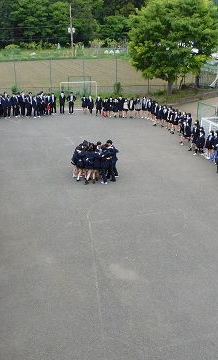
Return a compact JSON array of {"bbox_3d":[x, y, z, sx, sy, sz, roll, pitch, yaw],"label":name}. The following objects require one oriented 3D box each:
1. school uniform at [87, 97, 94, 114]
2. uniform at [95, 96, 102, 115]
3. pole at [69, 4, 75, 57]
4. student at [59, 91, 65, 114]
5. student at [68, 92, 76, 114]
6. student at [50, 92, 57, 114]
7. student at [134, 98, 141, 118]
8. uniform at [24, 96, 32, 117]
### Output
[{"bbox_3d":[-1.422,-5.653,29.923,0.460,1.303,0.310,-1,22,-3],"label":"school uniform"},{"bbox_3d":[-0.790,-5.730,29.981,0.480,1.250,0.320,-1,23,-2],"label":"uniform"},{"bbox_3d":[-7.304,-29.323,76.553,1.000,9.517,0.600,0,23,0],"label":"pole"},{"bbox_3d":[-3.695,-6.077,30.638,0.490,1.710,0.320,-3,23,-7],"label":"student"},{"bbox_3d":[-2.940,-5.927,30.120,0.600,1.724,0.360,-3,22,-7],"label":"student"},{"bbox_3d":[-4.342,-5.888,30.058,0.500,1.700,0.360,-4,22,-10],"label":"student"},{"bbox_3d":[2.166,-5.350,28.905,0.480,1.566,0.340,3,22,7],"label":"student"},{"bbox_3d":[-6.151,-5.404,29.134,0.500,1.453,0.340,-6,23,-15],"label":"uniform"}]

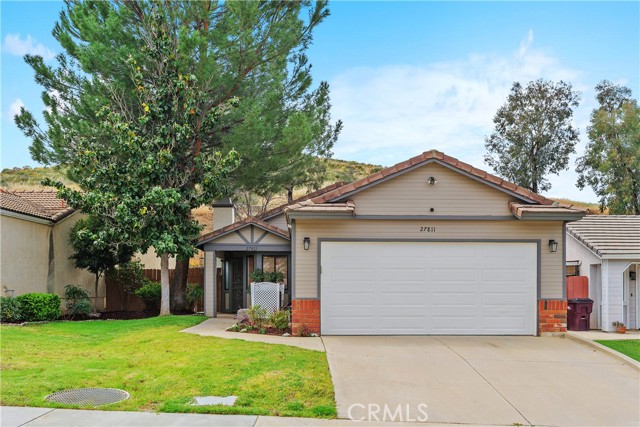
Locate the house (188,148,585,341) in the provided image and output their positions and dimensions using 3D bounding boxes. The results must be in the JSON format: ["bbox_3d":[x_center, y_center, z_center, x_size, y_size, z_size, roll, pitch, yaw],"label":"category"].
[{"bbox_3d":[0.660,0.880,17.900,9.900,4.400,13.000,0,-3,-2],"label":"house"}]

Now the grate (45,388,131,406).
[{"bbox_3d":[-3.350,2.650,7.650,1.100,0.050,1.100,0,-3,0],"label":"grate"}]

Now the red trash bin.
[{"bbox_3d":[8.050,3.160,16.600,0.640,1.030,0.740,0,-3,0],"label":"red trash bin"}]

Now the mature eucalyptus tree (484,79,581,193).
[{"bbox_3d":[13.600,-3.400,34.000,6.300,10.400,6.000,0,-3,0],"label":"mature eucalyptus tree"}]

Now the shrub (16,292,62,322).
[{"bbox_3d":[-7.450,2.470,14.000,1.130,0.800,0.880,0,-3,0],"label":"shrub"}]

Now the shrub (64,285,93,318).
[{"bbox_3d":[-6.650,2.420,14.700,0.740,0.930,0.720,0,-3,0],"label":"shrub"}]

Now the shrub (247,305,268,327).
[{"bbox_3d":[-1.560,2.560,13.250,0.560,0.620,0.550,0,-3,0],"label":"shrub"}]

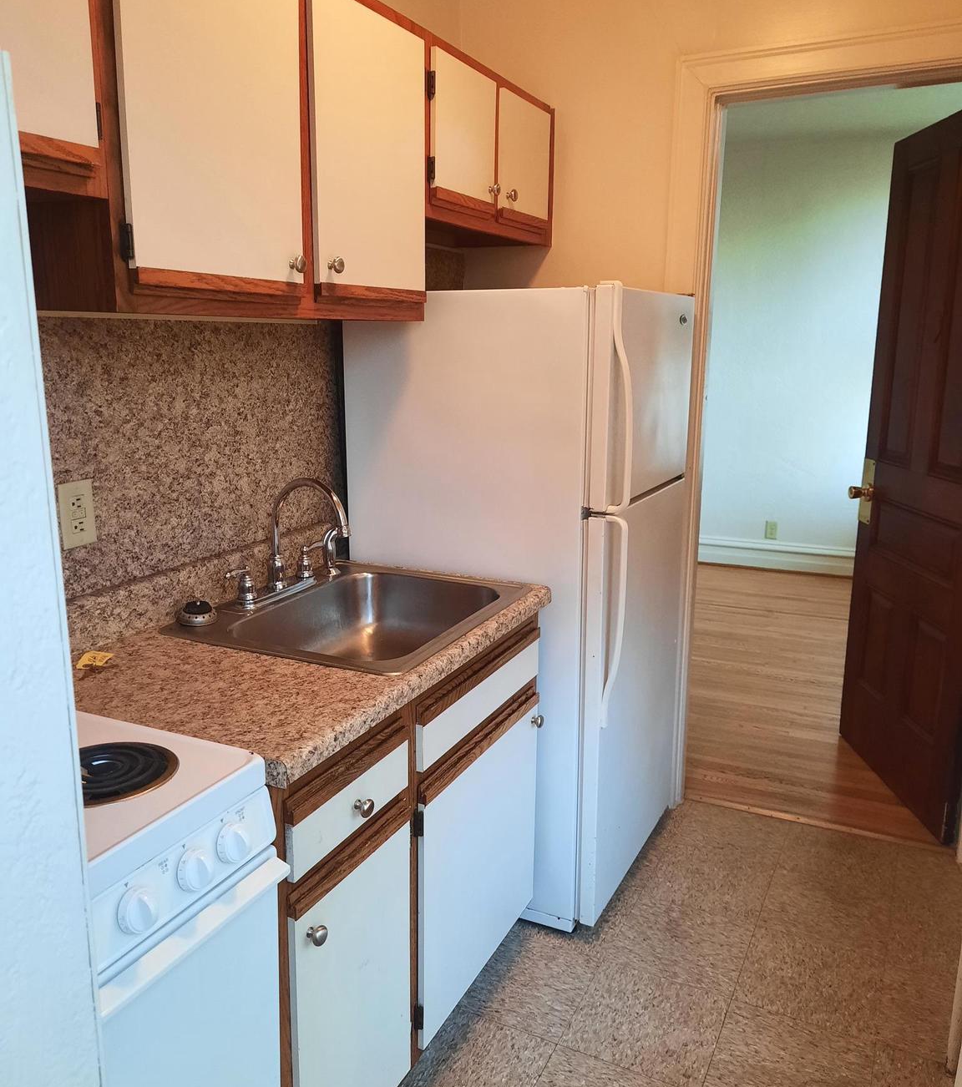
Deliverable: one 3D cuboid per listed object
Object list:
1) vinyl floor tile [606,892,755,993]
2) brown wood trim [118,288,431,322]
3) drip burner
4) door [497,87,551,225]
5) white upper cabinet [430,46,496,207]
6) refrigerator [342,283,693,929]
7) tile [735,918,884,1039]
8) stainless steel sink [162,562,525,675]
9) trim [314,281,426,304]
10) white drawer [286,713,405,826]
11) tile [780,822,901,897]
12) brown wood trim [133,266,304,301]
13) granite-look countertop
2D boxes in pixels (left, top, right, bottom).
[{"bbox_3d":[0.508,1.000,2.325,0.305,0.008,0.305,6,14,25],"label":"vinyl floor tile"},{"bbox_3d":[-0.332,-0.447,1.745,0.025,0.040,0.895,6,14,25],"label":"brown wood trim"},{"bbox_3d":[-0.493,0.305,1.209,0.191,0.030,0.191,6,14,26],"label":"drip burner"},{"bbox_3d":[0.118,-1.060,2.556,0.028,0.299,0.323,6,14,25],"label":"door"},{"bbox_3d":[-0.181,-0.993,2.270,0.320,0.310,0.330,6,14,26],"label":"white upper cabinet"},{"bbox_3d":[0.143,0.115,2.586,0.750,1.590,0.700,6,14,26],"label":"refrigerator"},{"bbox_3d":[0.781,1.030,2.195,0.305,0.008,0.305,6,14,25],"label":"tile"},{"bbox_3d":[-0.257,0.223,2.030,0.538,0.180,0.635,6,14,25],"label":"stainless steel sink"},{"bbox_3d":[-0.220,-0.514,1.908,0.025,0.027,0.415,6,14,25],"label":"trim"},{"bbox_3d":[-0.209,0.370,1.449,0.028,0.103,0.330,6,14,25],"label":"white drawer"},{"bbox_3d":[1.042,0.906,2.705,0.305,0.004,0.297,6,14,26],"label":"tile"},{"bbox_3d":[-0.421,-0.426,1.538,0.022,0.037,0.405,6,14,26],"label":"brown wood trim"},{"bbox_3d":[-0.332,0.191,1.809,0.635,0.042,0.985,6,14,26],"label":"granite-look countertop"}]

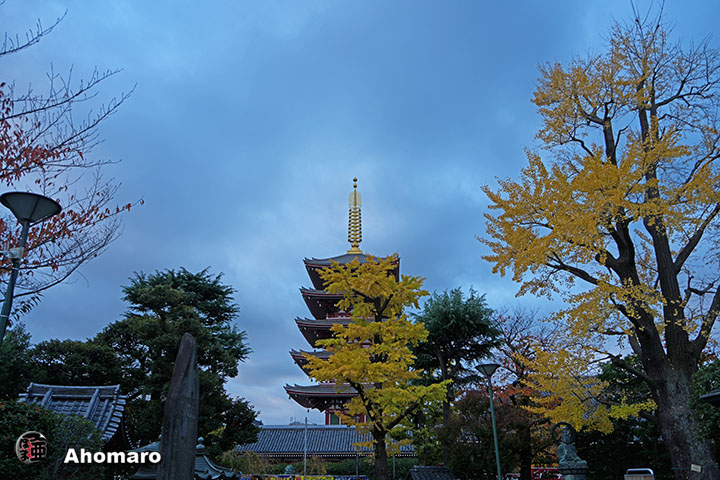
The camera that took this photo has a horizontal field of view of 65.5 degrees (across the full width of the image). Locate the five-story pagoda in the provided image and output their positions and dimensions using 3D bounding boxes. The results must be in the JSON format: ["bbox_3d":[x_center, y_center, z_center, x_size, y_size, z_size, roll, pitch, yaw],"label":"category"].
[{"bbox_3d":[-0.758,11.057,96.306,19.000,48.700,19.000,-2,-23,4],"label":"five-story pagoda"}]

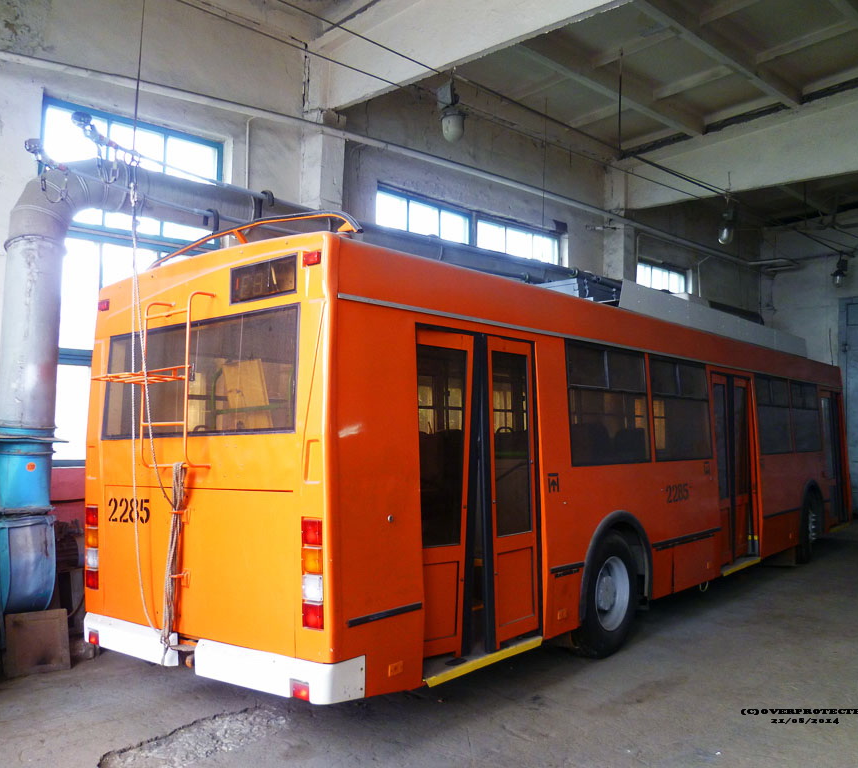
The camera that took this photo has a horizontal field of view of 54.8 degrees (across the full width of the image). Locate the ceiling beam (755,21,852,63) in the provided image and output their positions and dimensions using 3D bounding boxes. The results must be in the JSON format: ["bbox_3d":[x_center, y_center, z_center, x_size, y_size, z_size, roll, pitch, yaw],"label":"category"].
[{"bbox_3d":[4.820,-4.437,10.694,0.110,0.130,1.280,4,-6,-44],"label":"ceiling beam"}]

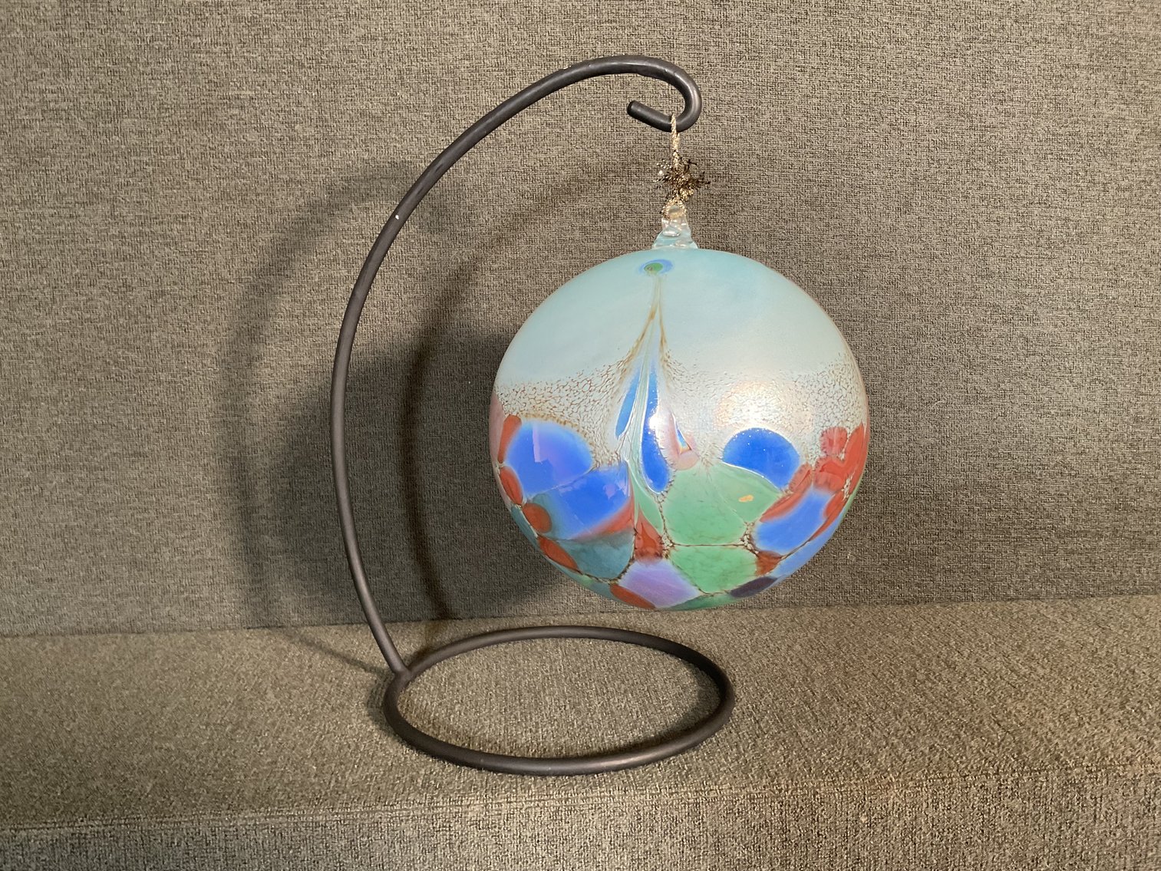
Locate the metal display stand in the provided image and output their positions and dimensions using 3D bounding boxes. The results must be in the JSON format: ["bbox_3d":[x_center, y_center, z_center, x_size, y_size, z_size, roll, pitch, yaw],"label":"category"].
[{"bbox_3d":[-0.025,-0.017,0.423,0.182,0.270,0.155,1,8,14],"label":"metal display stand"}]

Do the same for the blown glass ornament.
[{"bbox_3d":[0.040,-0.011,0.396,0.152,0.162,0.152,-1,7,0],"label":"blown glass ornament"}]

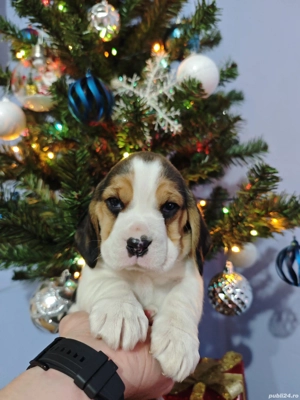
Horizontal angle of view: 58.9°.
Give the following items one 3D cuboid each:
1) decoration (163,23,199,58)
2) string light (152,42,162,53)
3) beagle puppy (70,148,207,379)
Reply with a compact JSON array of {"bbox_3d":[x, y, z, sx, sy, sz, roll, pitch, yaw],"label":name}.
[{"bbox_3d":[0.065,-0.316,0.530,0.069,0.070,0.069,0,6,0],"label":"decoration"},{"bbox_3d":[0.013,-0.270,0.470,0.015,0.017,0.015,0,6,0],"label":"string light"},{"bbox_3d":[-0.009,0.054,0.285,0.135,0.200,0.190,0,6,2],"label":"beagle puppy"}]

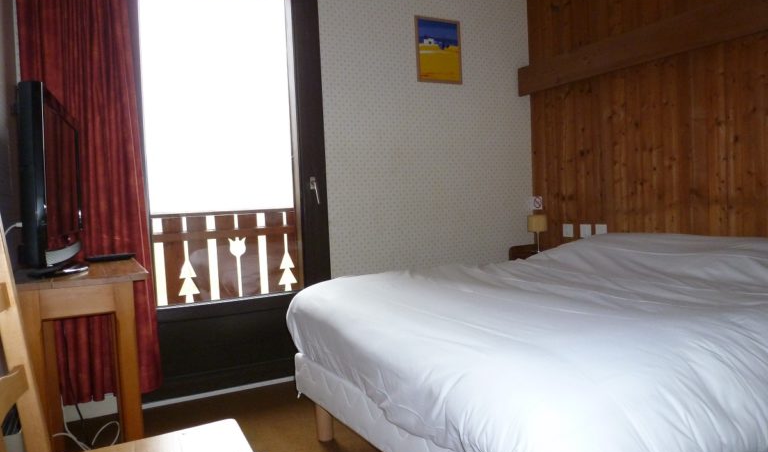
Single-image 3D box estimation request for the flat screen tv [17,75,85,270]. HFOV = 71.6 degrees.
[{"bbox_3d":[-0.951,-0.108,1.523,0.140,0.482,0.550,-3,2,-23],"label":"flat screen tv"}]

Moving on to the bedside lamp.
[{"bbox_3d":[0.997,0.055,3.460,0.125,0.260,0.125,-3,2,-31],"label":"bedside lamp"}]

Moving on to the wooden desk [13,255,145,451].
[{"bbox_3d":[-0.889,0.501,1.588,0.330,0.745,0.600,-3,2,-29],"label":"wooden desk"}]

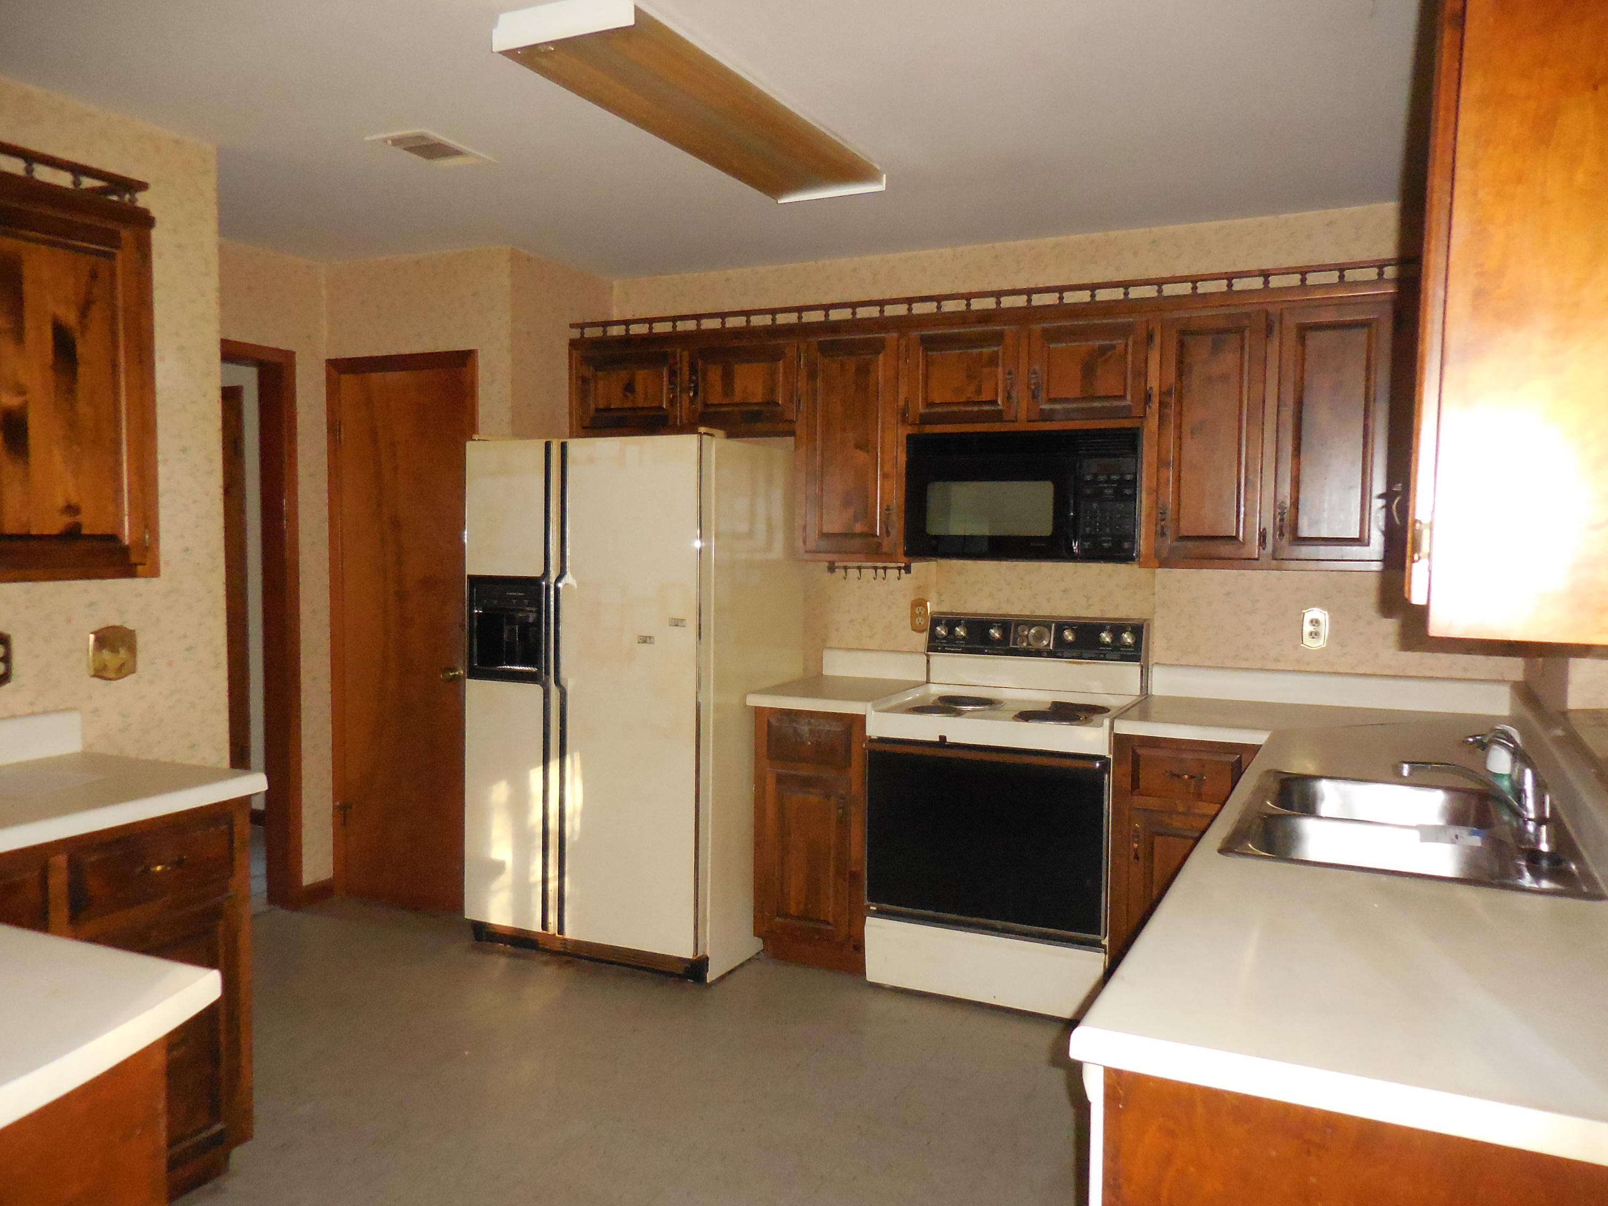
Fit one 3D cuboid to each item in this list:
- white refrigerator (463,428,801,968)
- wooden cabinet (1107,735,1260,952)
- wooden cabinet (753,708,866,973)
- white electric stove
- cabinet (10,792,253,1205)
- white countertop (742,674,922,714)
[{"bbox_3d":[-0.584,0.320,4.156,0.925,1.777,0.730,2,4,26],"label":"white refrigerator"},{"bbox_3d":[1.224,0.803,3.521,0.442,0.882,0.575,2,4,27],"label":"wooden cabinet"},{"bbox_3d":[0.150,0.772,4.073,0.432,0.882,0.575,2,4,27],"label":"wooden cabinet"},{"bbox_3d":[0.669,0.647,3.761,0.764,1.167,0.630,2,4,27],"label":"white electric stove"},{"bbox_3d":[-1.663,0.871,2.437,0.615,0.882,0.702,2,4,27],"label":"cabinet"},{"bbox_3d":[0.141,0.313,4.035,0.439,0.040,0.590,2,4,27],"label":"white countertop"}]

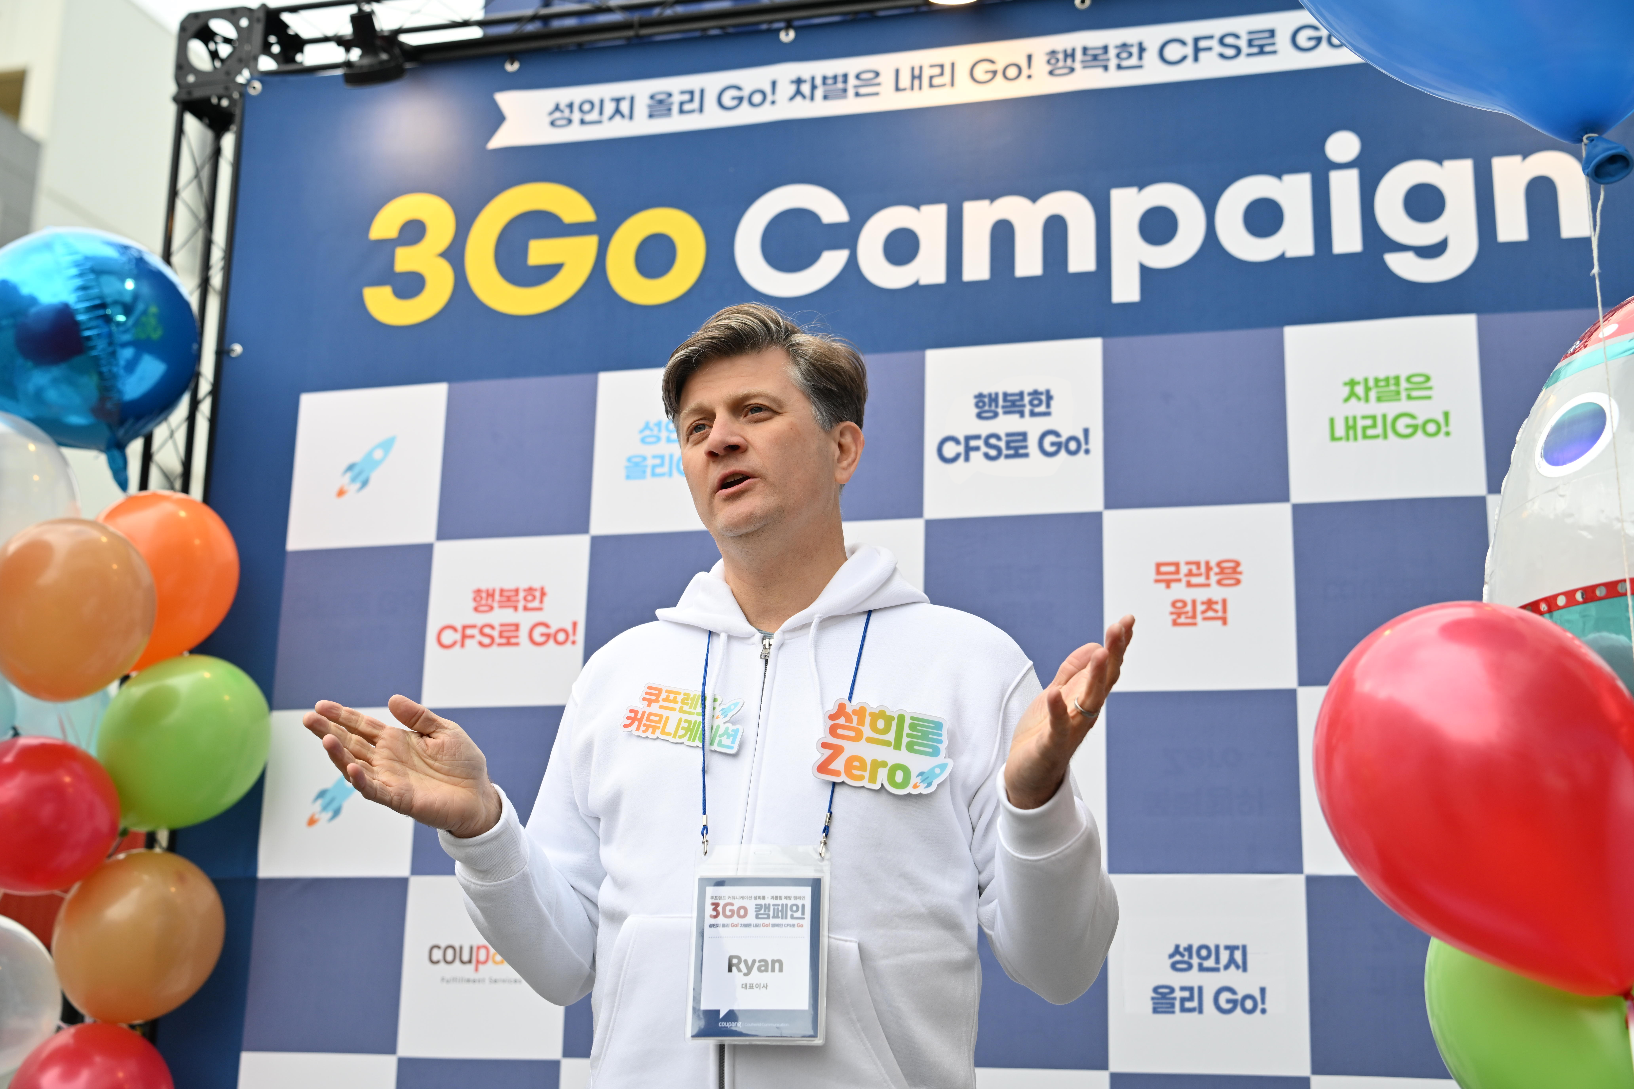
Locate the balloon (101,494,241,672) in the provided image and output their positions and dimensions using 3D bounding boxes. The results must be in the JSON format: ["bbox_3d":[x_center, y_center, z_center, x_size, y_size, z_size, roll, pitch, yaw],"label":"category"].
[{"bbox_3d":[-1.066,0.060,3.100,0.250,0.285,0.250,1,-14,0],"label":"balloon"}]

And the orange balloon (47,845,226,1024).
[{"bbox_3d":[-1.051,0.607,2.950,0.262,0.272,0.262,1,-14,0],"label":"orange balloon"}]

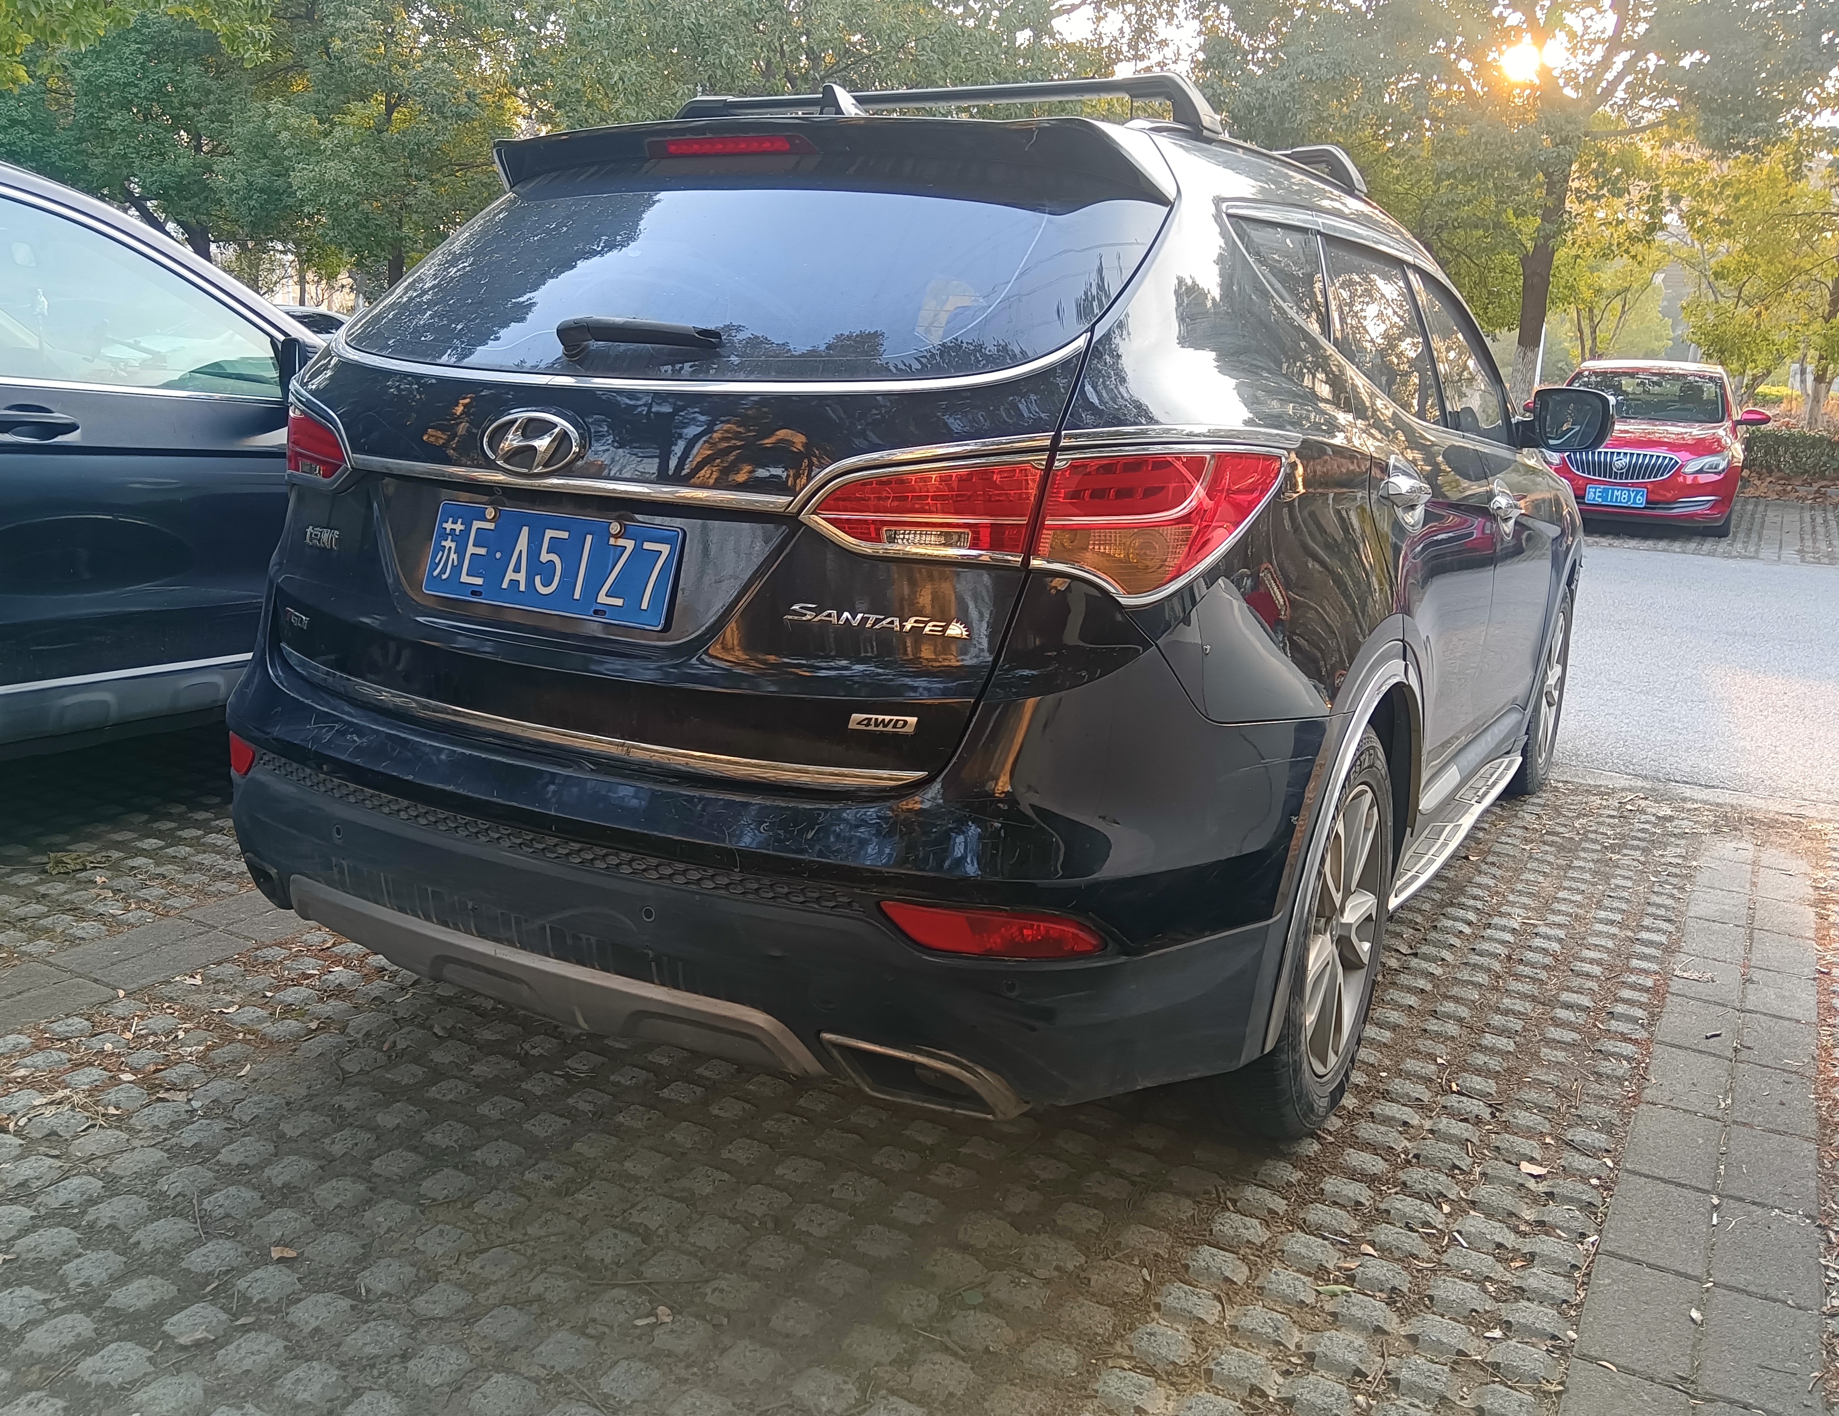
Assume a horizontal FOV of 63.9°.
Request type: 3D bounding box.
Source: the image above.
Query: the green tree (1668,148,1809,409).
[{"bbox_3d":[12.307,-6.379,22.000,2.300,4.200,2.300,9,14,27],"label":"green tree"}]

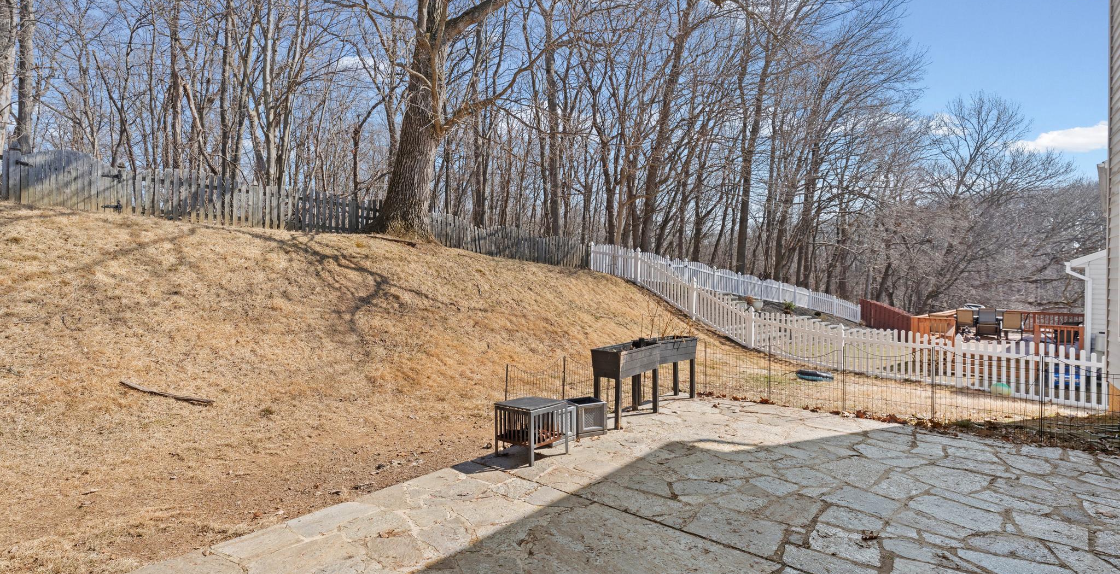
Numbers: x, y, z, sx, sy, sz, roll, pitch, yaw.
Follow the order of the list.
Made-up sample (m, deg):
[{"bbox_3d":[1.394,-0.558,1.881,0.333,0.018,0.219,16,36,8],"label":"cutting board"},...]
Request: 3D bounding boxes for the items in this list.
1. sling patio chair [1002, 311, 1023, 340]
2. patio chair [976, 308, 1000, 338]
[{"bbox_3d":[16.460,1.400,18.080,0.680,0.980,0.610,0,0,-44],"label":"sling patio chair"},{"bbox_3d":[15.740,1.355,18.270,0.650,1.080,0.780,0,0,44],"label":"patio chair"}]

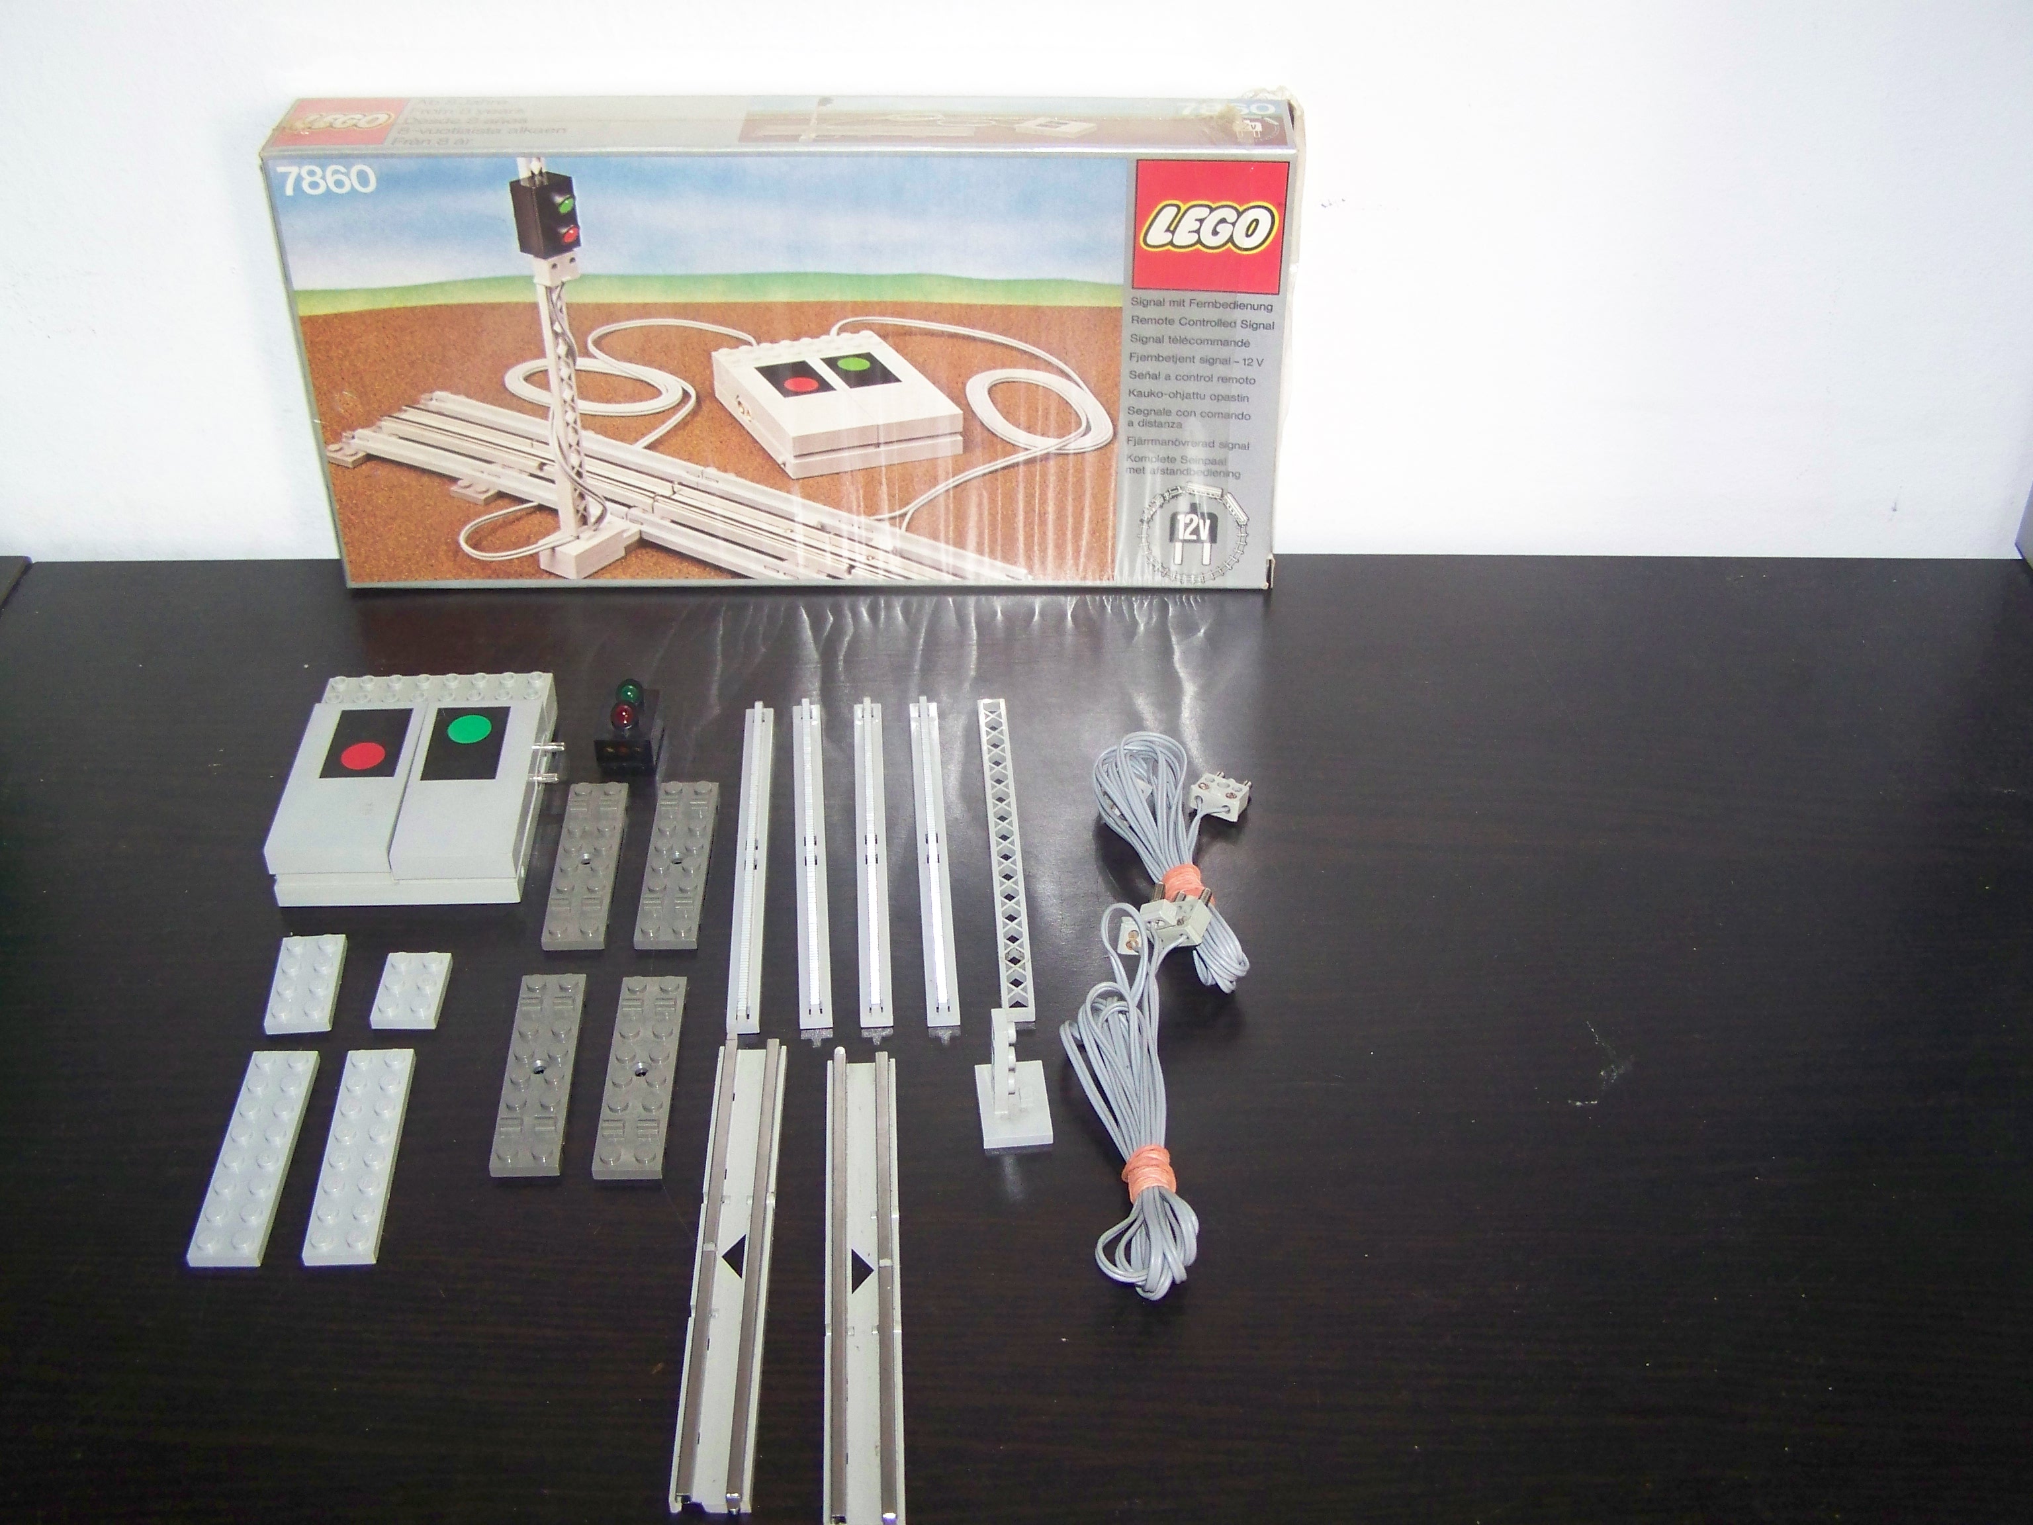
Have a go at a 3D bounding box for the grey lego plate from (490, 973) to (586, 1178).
[{"bbox_3d":[-0.117,0.075,0.547,0.016,0.005,0.064,-2,39,-2],"label":"grey lego plate"}]

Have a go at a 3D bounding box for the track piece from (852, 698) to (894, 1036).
[{"bbox_3d":[-0.039,0.024,0.608,0.008,0.007,0.128,-2,39,-4],"label":"track piece"}]

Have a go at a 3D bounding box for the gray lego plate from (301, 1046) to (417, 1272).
[{"bbox_3d":[-0.154,0.092,0.527,0.016,0.005,0.064,-2,39,-3],"label":"gray lego plate"}]

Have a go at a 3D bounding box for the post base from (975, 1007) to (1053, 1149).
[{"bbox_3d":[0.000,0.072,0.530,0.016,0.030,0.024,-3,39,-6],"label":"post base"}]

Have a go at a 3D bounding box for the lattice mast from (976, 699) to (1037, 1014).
[{"bbox_3d":[-0.003,0.023,0.612,0.008,0.004,0.128,-2,39,-3],"label":"lattice mast"}]

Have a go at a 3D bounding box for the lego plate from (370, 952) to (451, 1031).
[{"bbox_3d":[-0.153,0.057,0.564,0.016,0.005,0.024,0,38,-2],"label":"lego plate"}]

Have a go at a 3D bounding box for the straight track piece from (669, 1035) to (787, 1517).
[{"bbox_3d":[-0.063,0.109,0.501,0.016,0.006,0.130,0,38,-2],"label":"straight track piece"}]

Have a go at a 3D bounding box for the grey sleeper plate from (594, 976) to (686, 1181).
[{"bbox_3d":[-0.092,0.076,0.546,0.016,0.005,0.064,-1,39,-1],"label":"grey sleeper plate"}]

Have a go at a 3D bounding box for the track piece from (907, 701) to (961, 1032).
[{"bbox_3d":[-0.023,0.023,0.610,0.008,0.006,0.128,-2,39,-3],"label":"track piece"}]

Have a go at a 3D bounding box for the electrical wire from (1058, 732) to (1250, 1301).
[{"bbox_3d":[0.037,0.052,0.568,0.049,0.016,0.200,4,39,3],"label":"electrical wire"}]

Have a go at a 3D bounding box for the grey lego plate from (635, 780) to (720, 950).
[{"bbox_3d":[-0.092,0.027,0.606,0.016,0.005,0.064,0,39,-1],"label":"grey lego plate"}]

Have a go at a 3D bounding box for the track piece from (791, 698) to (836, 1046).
[{"bbox_3d":[-0.056,0.024,0.609,0.008,0.006,0.128,-3,39,-4],"label":"track piece"}]

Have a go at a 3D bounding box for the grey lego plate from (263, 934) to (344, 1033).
[{"bbox_3d":[-0.180,0.056,0.566,0.016,0.005,0.032,-3,39,-5],"label":"grey lego plate"}]

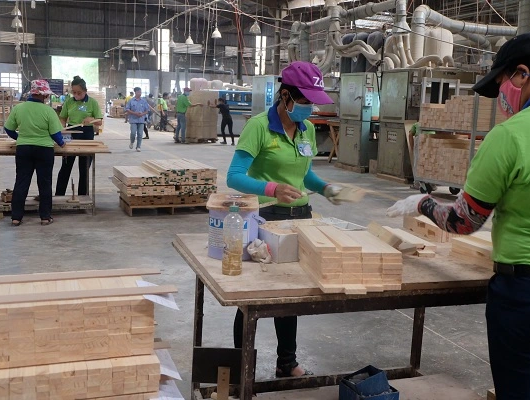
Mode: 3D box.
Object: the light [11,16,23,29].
[{"bbox_3d":[-7.508,-5.375,18.200,0.350,0.360,0.350,2,9,0],"label":"light"}]

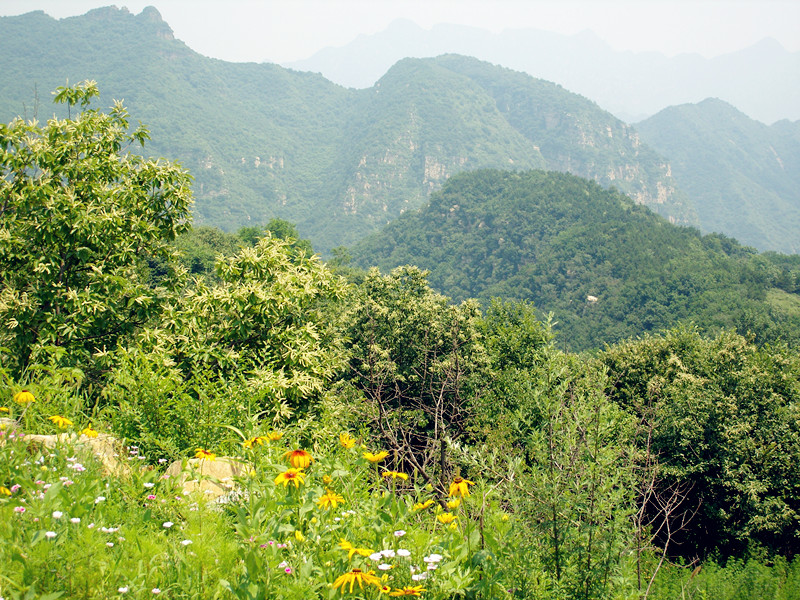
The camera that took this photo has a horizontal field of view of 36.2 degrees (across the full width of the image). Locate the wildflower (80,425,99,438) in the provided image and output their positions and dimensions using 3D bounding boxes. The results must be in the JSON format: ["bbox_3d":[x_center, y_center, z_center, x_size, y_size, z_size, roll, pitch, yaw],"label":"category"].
[{"bbox_3d":[-1.103,0.467,4.350,0.063,0.042,0.063,0,3,0],"label":"wildflower"}]

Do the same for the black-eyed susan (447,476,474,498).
[{"bbox_3d":[0.171,0.520,3.400,0.070,0.052,0.070,0,3,0],"label":"black-eyed susan"}]

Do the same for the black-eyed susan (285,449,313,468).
[{"bbox_3d":[-0.274,0.427,3.300,0.082,0.045,0.082,0,12,-5],"label":"black-eyed susan"}]

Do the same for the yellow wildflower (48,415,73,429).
[{"bbox_3d":[-1.164,0.418,4.200,0.080,0.035,0.080,0,3,0],"label":"yellow wildflower"}]

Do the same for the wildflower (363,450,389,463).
[{"bbox_3d":[-0.073,0.466,3.650,0.078,0.030,0.078,0,3,0],"label":"wildflower"}]

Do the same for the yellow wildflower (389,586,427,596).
[{"bbox_3d":[0.015,0.595,2.500,0.080,0.018,0.080,0,4,0],"label":"yellow wildflower"}]

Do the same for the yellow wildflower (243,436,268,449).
[{"bbox_3d":[-0.470,0.465,4.000,0.085,0.030,0.085,0,4,-7],"label":"yellow wildflower"}]

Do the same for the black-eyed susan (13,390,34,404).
[{"bbox_3d":[-1.399,0.364,4.550,0.078,0.042,0.078,0,3,0],"label":"black-eyed susan"}]

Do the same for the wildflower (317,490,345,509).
[{"bbox_3d":[-0.193,0.554,3.400,0.080,0.032,0.080,0,12,-3],"label":"wildflower"}]

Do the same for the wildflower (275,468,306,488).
[{"bbox_3d":[-0.286,0.466,3.200,0.082,0.035,0.082,0,19,-5],"label":"wildflower"}]

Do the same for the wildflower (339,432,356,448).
[{"bbox_3d":[-0.168,0.453,3.950,0.066,0.042,0.066,28,15,0],"label":"wildflower"}]

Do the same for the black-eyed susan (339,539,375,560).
[{"bbox_3d":[-0.093,0.540,2.650,0.076,0.036,0.076,0,3,0],"label":"black-eyed susan"}]

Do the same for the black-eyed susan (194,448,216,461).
[{"bbox_3d":[-0.715,0.569,4.500,0.080,0.030,0.080,7,11,-10],"label":"black-eyed susan"}]

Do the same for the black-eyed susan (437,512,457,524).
[{"bbox_3d":[0.140,0.642,3.600,0.065,0.030,0.065,0,4,2],"label":"black-eyed susan"}]

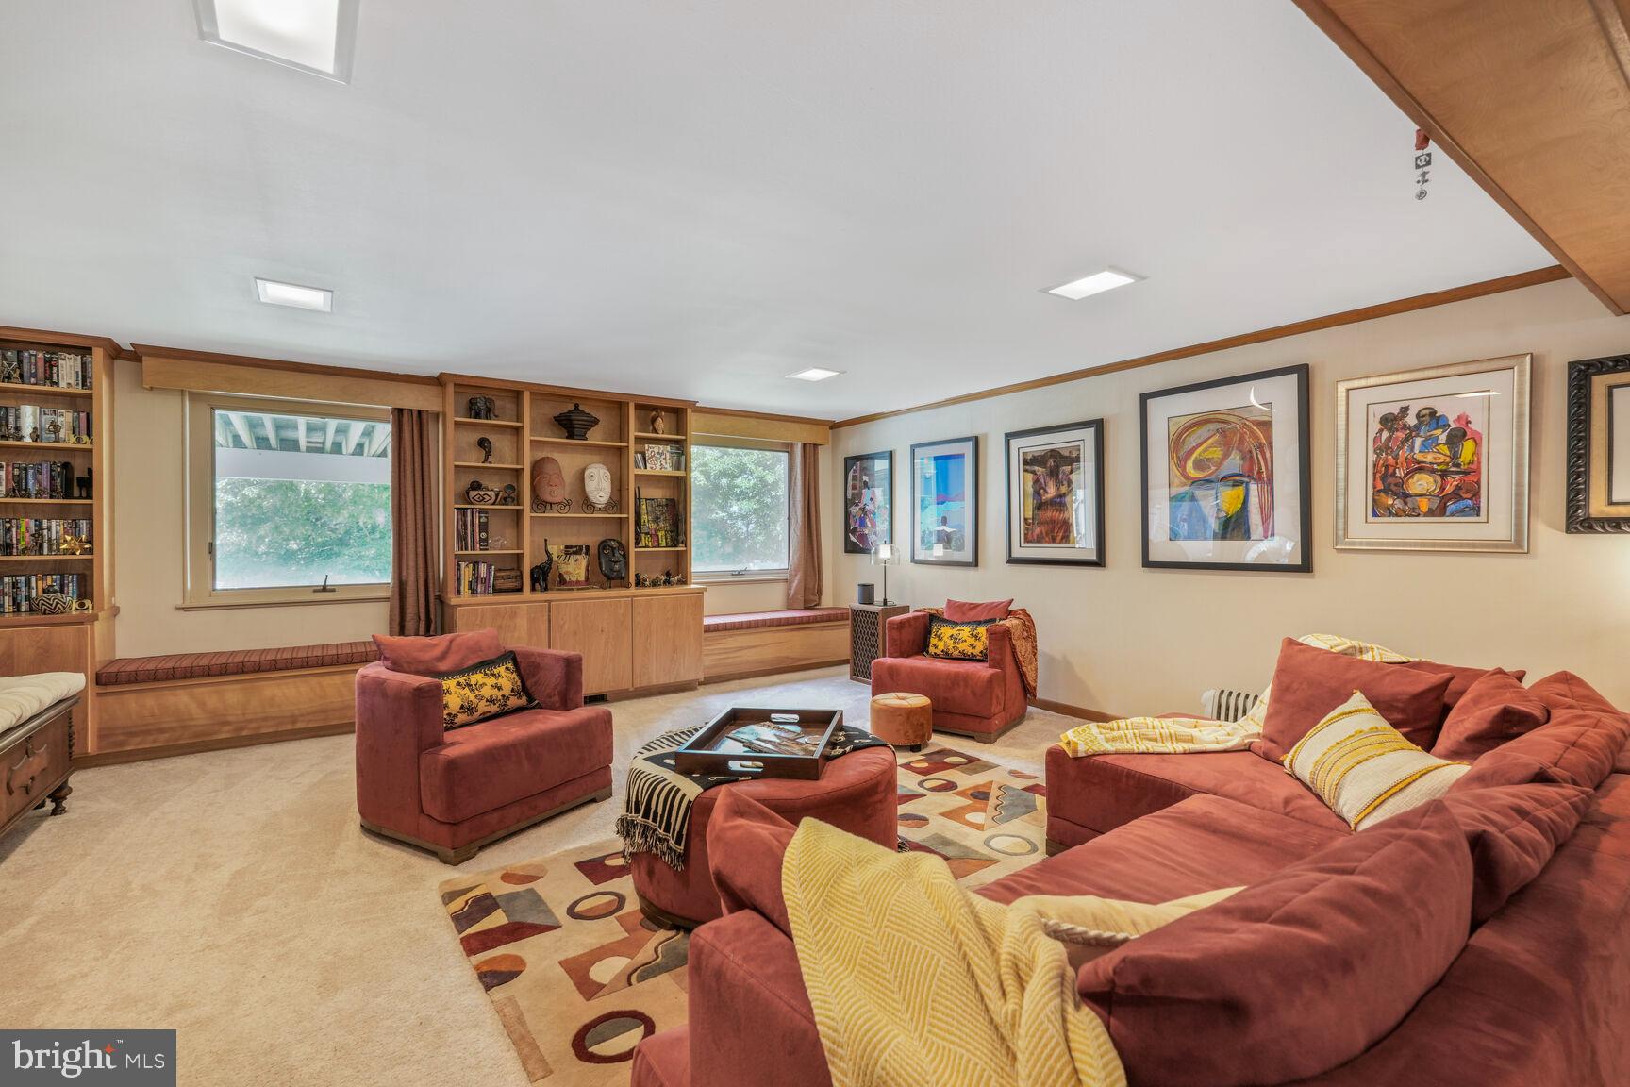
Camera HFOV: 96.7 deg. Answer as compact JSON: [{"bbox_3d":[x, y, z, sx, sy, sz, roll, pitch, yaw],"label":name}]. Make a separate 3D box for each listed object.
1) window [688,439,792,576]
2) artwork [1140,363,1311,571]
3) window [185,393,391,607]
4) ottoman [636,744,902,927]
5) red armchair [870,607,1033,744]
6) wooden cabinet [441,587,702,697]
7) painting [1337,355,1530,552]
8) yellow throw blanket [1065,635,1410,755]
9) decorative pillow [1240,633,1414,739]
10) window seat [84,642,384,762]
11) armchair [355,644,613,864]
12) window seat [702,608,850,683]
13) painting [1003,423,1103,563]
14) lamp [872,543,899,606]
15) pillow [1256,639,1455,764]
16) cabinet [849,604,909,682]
[{"bbox_3d":[-0.693,-0.304,6.600,1.134,1.290,0.096,0,1,-35],"label":"window"},{"bbox_3d":[2.348,-0.395,4.193,0.035,1.091,0.939,-1,0,-35],"label":"artwork"},{"bbox_3d":[-3.338,-0.284,4.875,1.352,1.327,0.100,-1,0,-35],"label":"window"},{"bbox_3d":[-0.178,0.925,2.514,0.900,0.504,0.900,0,1,0],"label":"ottoman"},{"bbox_3d":[0.935,0.857,4.926,0.826,0.694,0.744,0,0,33],"label":"red armchair"},{"bbox_3d":[-1.779,0.752,5.406,1.770,0.798,0.678,0,1,-35],"label":"wooden cabinet"},{"bbox_3d":[2.791,-0.380,3.318,0.042,0.840,0.708,0,1,-35],"label":"painting"},{"bbox_3d":[1.659,0.601,2.931,1.560,0.360,0.540,0,1,-17],"label":"yellow throw blanket"},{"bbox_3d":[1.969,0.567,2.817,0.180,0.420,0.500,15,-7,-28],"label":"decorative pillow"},{"bbox_3d":[-3.357,0.959,4.562,1.624,0.539,0.471,-1,0,-35],"label":"window seat"},{"bbox_3d":[-1.472,0.842,3.191,0.804,0.660,0.792,0,1,31],"label":"armchair"},{"bbox_3d":[-0.392,0.882,6.467,1.704,0.516,0.528,0,1,-35],"label":"window seat"},{"bbox_3d":[1.684,-0.334,5.142,0.035,0.977,0.818,-1,0,-35],"label":"painting"},{"bbox_3d":[0.592,0.249,6.046,0.246,0.546,0.246,0,1,0],"label":"lamp"},{"bbox_3d":[1.855,0.578,2.526,0.170,0.430,0.580,15,-4,-17],"label":"pillow"},{"bbox_3d":[0.566,0.872,6.260,0.316,0.651,0.419,-1,0,-35],"label":"cabinet"}]

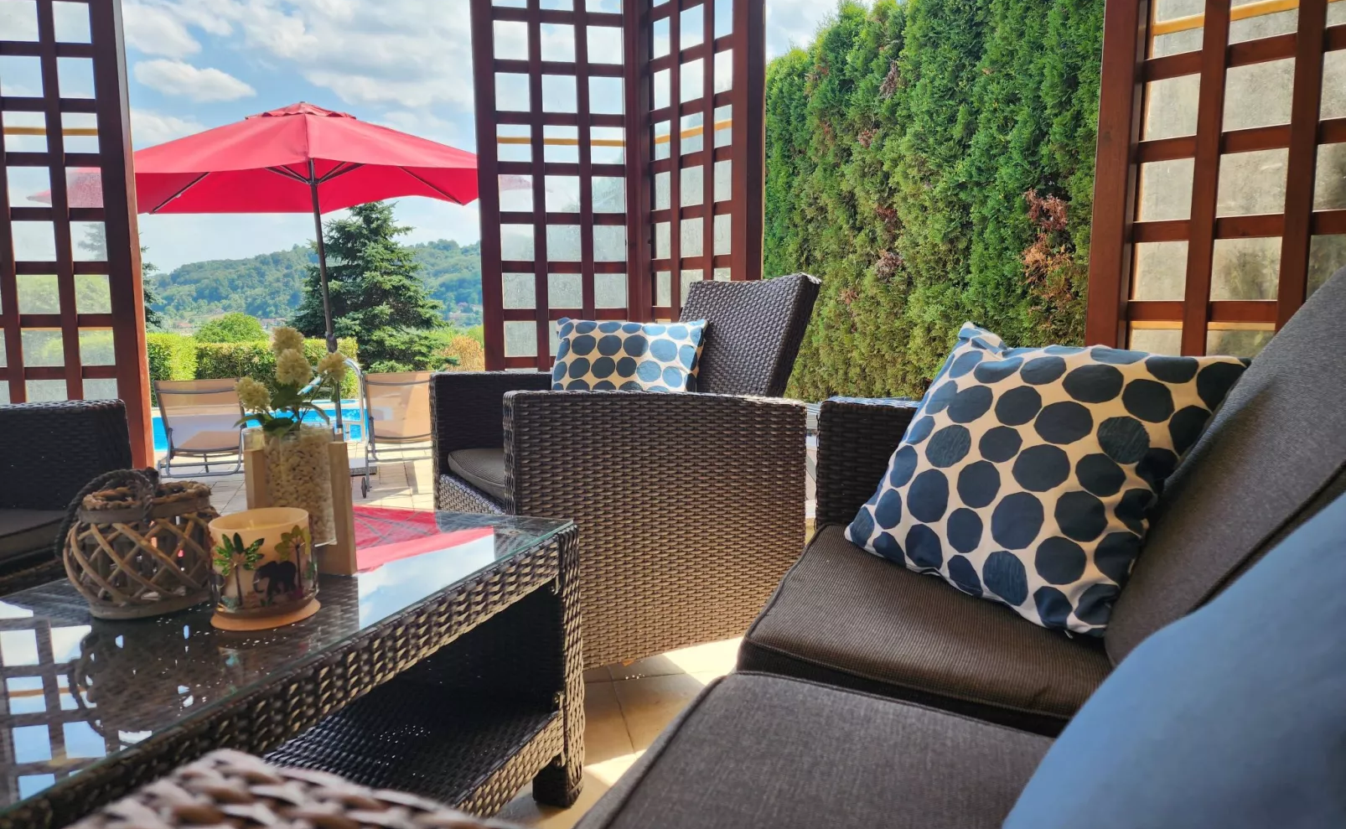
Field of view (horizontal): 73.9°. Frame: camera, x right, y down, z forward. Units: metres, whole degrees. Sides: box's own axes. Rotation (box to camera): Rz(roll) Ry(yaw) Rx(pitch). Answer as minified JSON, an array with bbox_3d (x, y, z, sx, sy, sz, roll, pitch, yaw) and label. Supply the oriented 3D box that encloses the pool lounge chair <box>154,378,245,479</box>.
[{"bbox_3d":[-3.280,0.136,6.619,0.600,0.880,1.750,-3,8,-19],"label":"pool lounge chair"}]

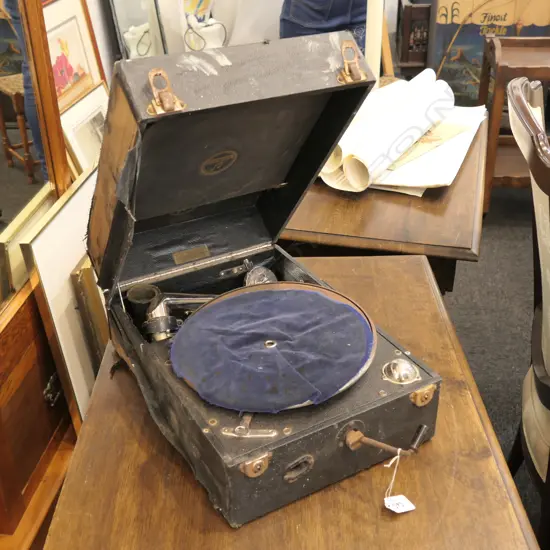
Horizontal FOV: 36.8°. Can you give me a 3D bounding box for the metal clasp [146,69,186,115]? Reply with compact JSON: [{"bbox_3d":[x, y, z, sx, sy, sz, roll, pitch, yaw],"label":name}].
[{"bbox_3d":[-0.112,-0.186,0.839,0.043,0.021,0.048,-16,70,-25],"label":"metal clasp"}]

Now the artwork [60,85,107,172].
[{"bbox_3d":[-0.657,-0.461,3.210,0.020,0.480,0.426,-12,25,21],"label":"artwork"}]

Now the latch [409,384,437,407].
[{"bbox_3d":[0.178,0.146,0.976,0.040,0.027,0.010,-16,33,-25],"label":"latch"}]

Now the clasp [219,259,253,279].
[{"bbox_3d":[-0.057,-0.009,1.253,0.054,0.018,0.013,-16,33,-25],"label":"clasp"}]

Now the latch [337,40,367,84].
[{"bbox_3d":[0.085,-0.241,0.934,0.041,0.021,0.048,-16,70,-25],"label":"latch"}]

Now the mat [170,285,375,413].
[{"bbox_3d":[0.001,0.086,1.023,0.250,0.012,0.250,-5,33,3],"label":"mat"}]

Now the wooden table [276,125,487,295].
[{"bbox_3d":[0.145,0.058,2.029,0.620,0.740,0.770,6,31,11],"label":"wooden table"}]

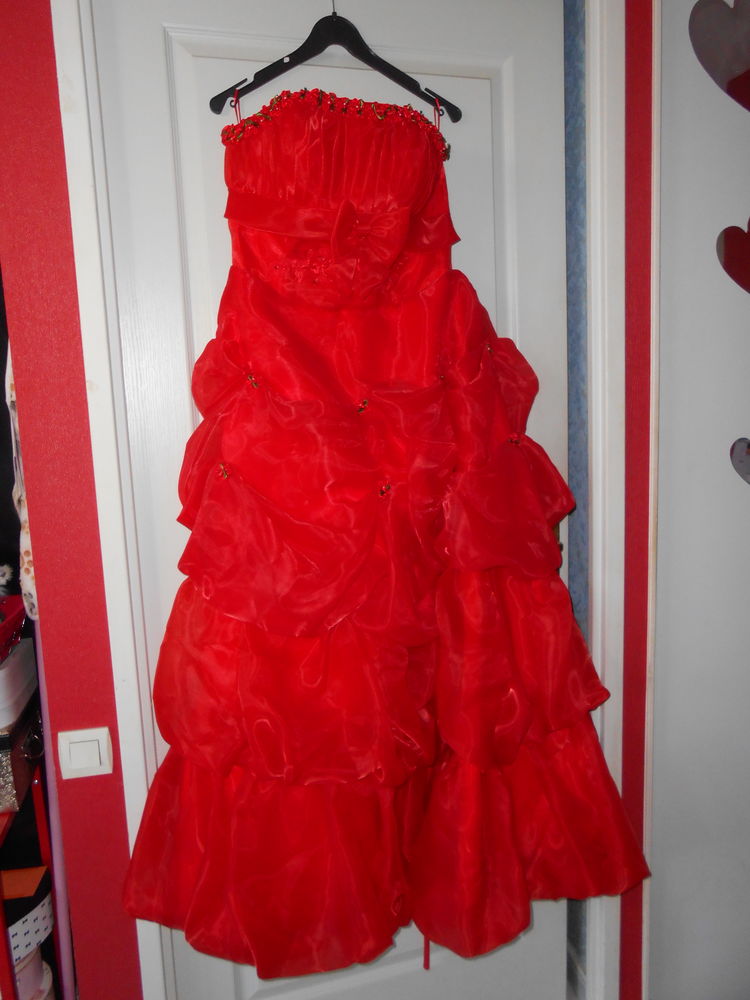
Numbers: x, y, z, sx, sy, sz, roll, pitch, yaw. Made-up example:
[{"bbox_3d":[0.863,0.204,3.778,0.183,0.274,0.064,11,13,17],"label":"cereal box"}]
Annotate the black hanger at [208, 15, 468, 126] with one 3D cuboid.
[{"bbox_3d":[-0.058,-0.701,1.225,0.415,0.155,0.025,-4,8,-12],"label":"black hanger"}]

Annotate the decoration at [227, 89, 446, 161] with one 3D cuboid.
[{"bbox_3d":[-0.061,-0.589,1.185,0.360,0.095,0.090,-4,8,-14],"label":"decoration"}]

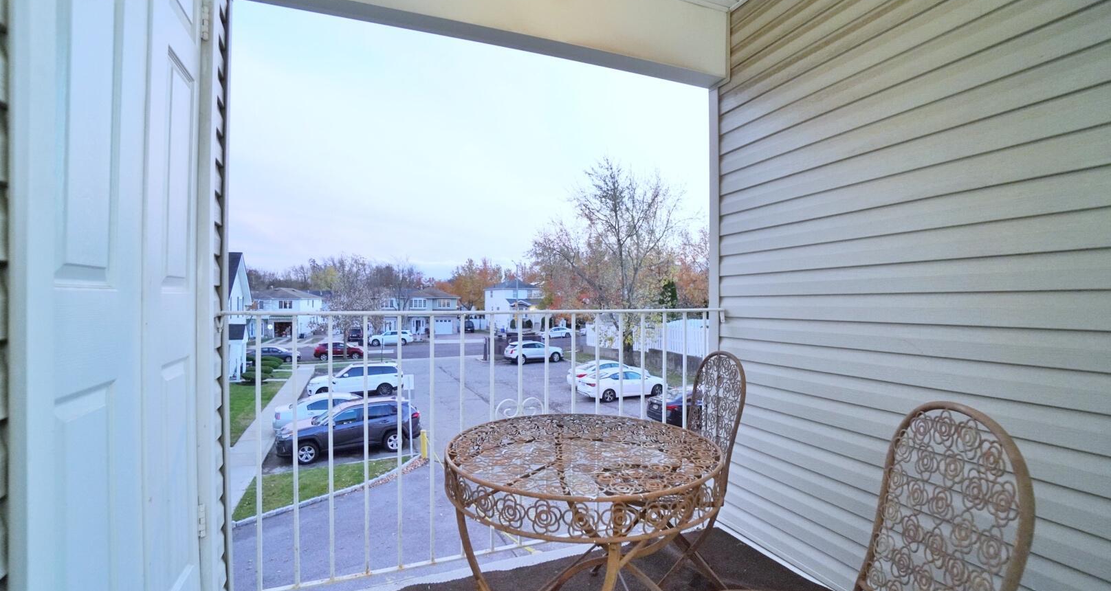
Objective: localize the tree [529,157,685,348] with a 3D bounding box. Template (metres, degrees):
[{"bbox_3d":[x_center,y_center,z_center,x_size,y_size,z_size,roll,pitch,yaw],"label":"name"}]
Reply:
[{"bbox_3d":[3.700,-2.440,33.024,10.800,14.500,9.500,0,-1,0],"label":"tree"}]

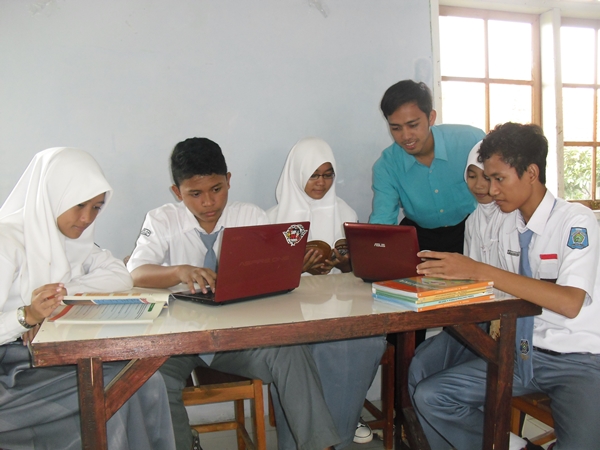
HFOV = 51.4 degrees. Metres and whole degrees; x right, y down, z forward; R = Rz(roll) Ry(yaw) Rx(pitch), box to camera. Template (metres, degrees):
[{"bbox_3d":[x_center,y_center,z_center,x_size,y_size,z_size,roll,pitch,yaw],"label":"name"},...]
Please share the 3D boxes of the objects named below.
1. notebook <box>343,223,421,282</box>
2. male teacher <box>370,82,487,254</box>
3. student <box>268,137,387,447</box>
[{"bbox_3d":[0.302,0.087,1.840,0.262,0.190,0.230,4,8,42],"label":"notebook"},{"bbox_3d":[0.468,0.193,2.270,0.480,1.380,0.540,0,6,5],"label":"male teacher"},{"bbox_3d":[0.104,0.294,2.260,0.450,1.190,0.580,-3,6,-19],"label":"student"}]

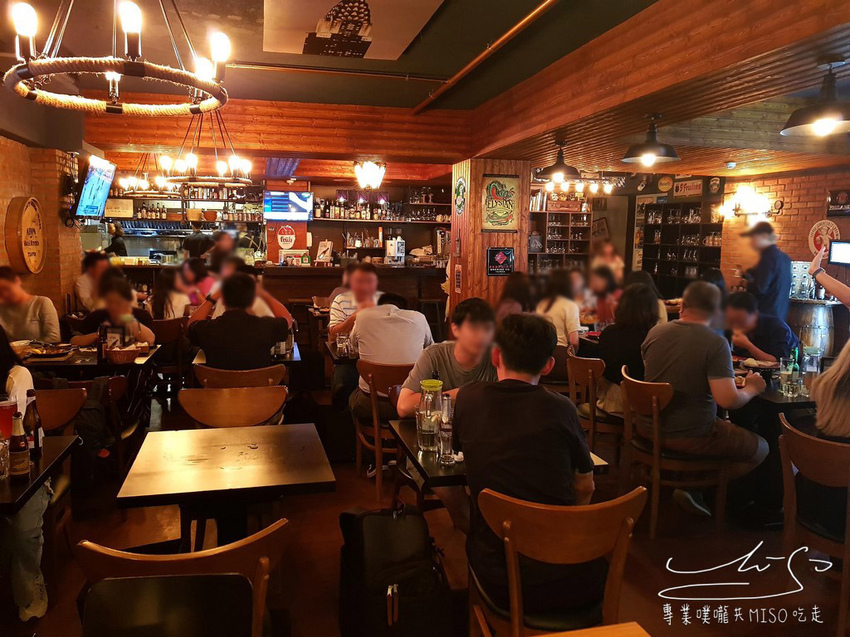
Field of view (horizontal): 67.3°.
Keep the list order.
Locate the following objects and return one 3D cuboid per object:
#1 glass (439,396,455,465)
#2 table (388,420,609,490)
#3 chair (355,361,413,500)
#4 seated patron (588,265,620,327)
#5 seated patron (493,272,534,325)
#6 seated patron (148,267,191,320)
[{"bbox_3d":[0.081,0.381,2.205,0.058,0.226,0.058,-1,7,-15],"label":"glass"},{"bbox_3d":[0.242,0.855,2.565,0.660,0.750,0.670,-1,7,-14],"label":"table"},{"bbox_3d":[-0.197,0.640,4.013,0.500,0.810,0.510,-2,7,-18],"label":"chair"},{"bbox_3d":[1.773,0.120,6.343,0.700,1.310,0.480,-4,8,-35],"label":"seated patron"},{"bbox_3d":[0.926,0.200,5.706,0.780,1.220,0.440,-1,7,-18],"label":"seated patron"},{"bbox_3d":[-2.363,0.121,5.856,0.440,1.210,0.780,0,7,-8],"label":"seated patron"}]

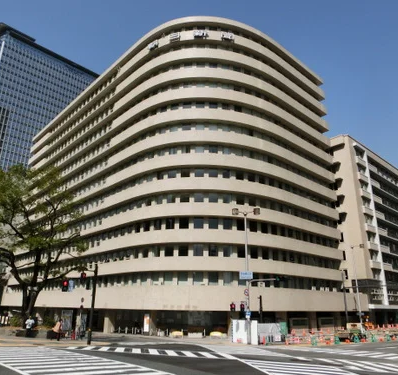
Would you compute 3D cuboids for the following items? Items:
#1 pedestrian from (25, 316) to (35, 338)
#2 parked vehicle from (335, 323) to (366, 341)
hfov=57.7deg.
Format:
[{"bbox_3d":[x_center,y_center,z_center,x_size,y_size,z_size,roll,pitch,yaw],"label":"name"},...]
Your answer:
[{"bbox_3d":[-12.406,10.259,26.574,0.520,1.443,0.600,6,-19,-14],"label":"pedestrian"},{"bbox_3d":[15.959,15.122,37.862,3.450,1.800,1.500,17,-25,-39],"label":"parked vehicle"}]

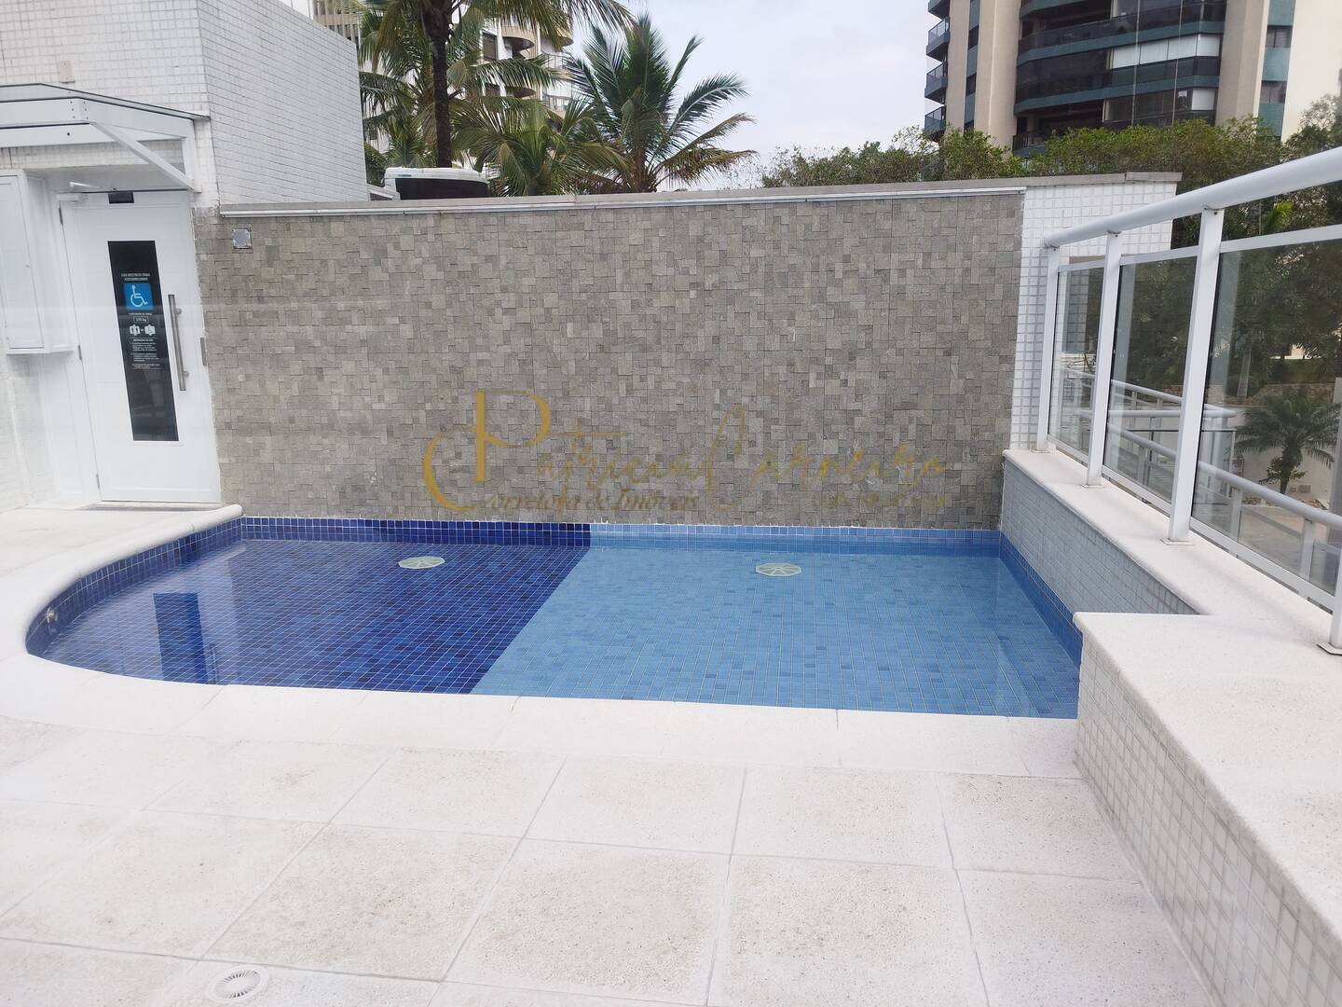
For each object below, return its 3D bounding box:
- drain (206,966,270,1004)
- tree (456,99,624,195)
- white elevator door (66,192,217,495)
[{"bbox_3d":[-0.835,0.927,1.870,0.104,0.012,0.104,1,12,9],"label":"drain"},{"bbox_3d":[-2.247,-4.298,17.597,3.200,5.709,3.200,1,12,9],"label":"tree"},{"bbox_3d":[-3.344,-0.960,6.151,0.874,1.938,0.070,1,12,9],"label":"white elevator door"}]

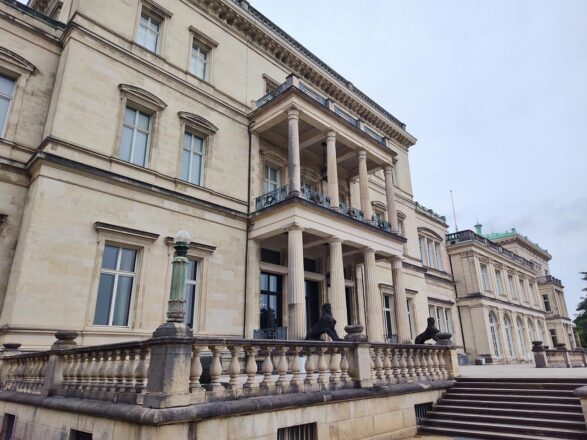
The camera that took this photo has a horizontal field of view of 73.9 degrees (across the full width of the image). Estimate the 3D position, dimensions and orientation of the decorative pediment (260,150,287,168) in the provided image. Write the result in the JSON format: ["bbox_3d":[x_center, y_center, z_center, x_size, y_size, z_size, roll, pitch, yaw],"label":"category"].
[{"bbox_3d":[-1.445,-4.534,28.695,0.420,0.965,2.702,-20,-27,41],"label":"decorative pediment"}]

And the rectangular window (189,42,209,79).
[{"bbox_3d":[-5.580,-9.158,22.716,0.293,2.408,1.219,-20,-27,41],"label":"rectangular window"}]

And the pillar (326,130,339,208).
[{"bbox_3d":[2.908,-3.548,28.840,0.820,6.750,0.820,-1,-20,0],"label":"pillar"}]

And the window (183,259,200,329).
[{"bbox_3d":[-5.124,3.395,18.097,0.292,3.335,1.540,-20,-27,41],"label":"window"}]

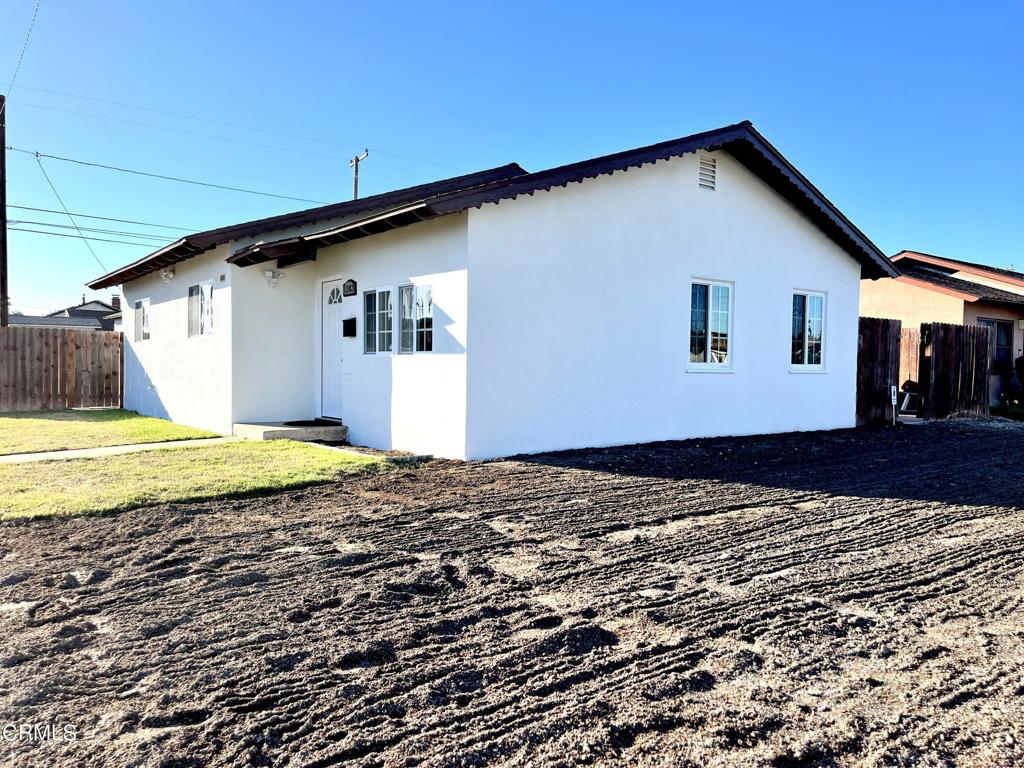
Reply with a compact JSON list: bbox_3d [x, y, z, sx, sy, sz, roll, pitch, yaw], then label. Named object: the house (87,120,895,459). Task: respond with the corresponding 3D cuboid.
[{"bbox_3d":[-1.432,-1.663,15.543,10.867,4.692,12.995,-1,2,-37],"label":"house"}]

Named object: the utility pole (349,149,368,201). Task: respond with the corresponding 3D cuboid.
[{"bbox_3d":[-7.287,-5.470,36.167,0.320,10.824,2.500,0,2,-29],"label":"utility pole"}]

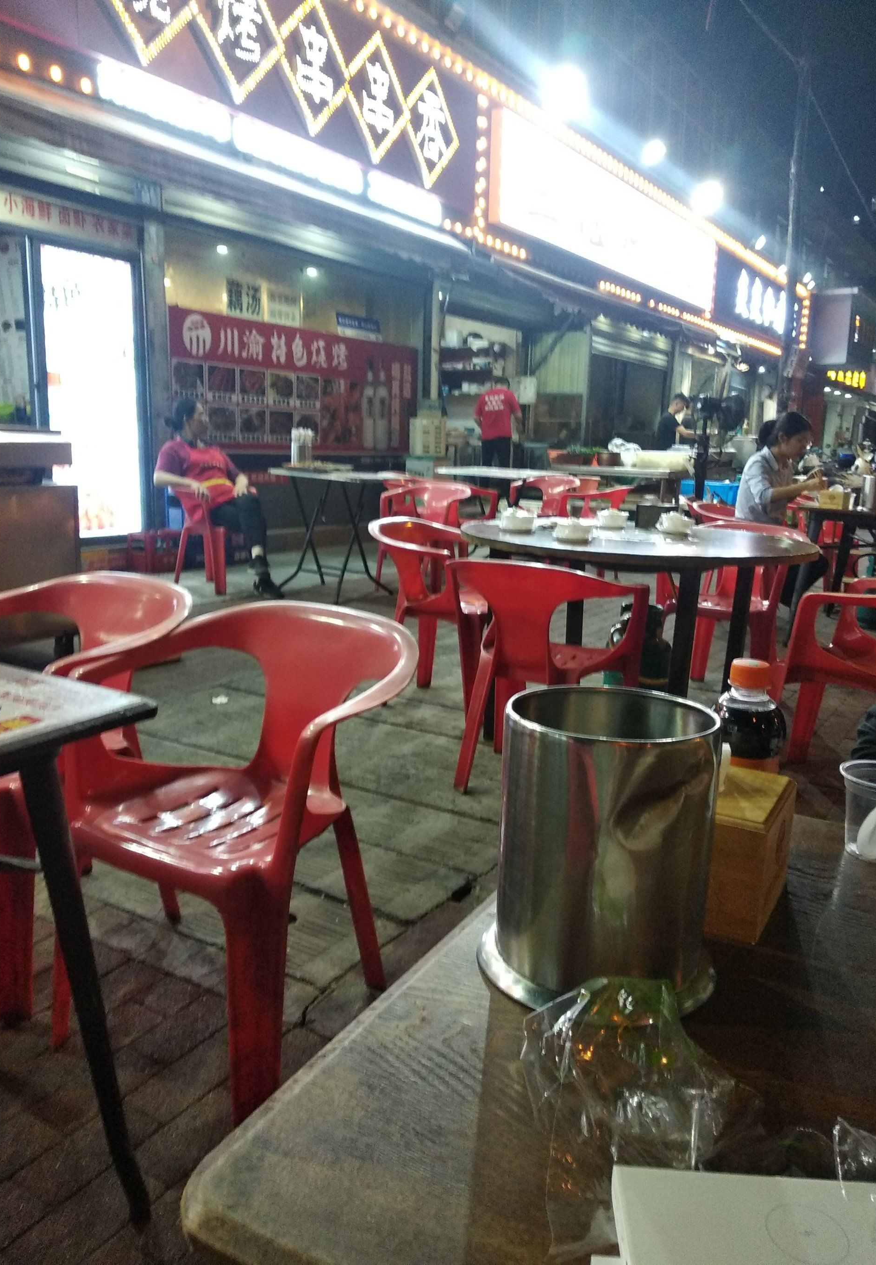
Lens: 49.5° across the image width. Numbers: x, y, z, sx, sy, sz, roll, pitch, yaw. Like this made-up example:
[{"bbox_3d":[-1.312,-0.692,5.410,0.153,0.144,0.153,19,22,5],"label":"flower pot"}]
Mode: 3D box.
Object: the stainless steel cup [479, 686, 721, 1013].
[{"bbox_3d":[0.104,0.129,0.602,0.152,0.165,0.152,1,11,0],"label":"stainless steel cup"}]

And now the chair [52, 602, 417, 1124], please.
[{"bbox_3d":[-0.354,0.348,1.803,0.600,0.730,0.585,7,13,27],"label":"chair"}]

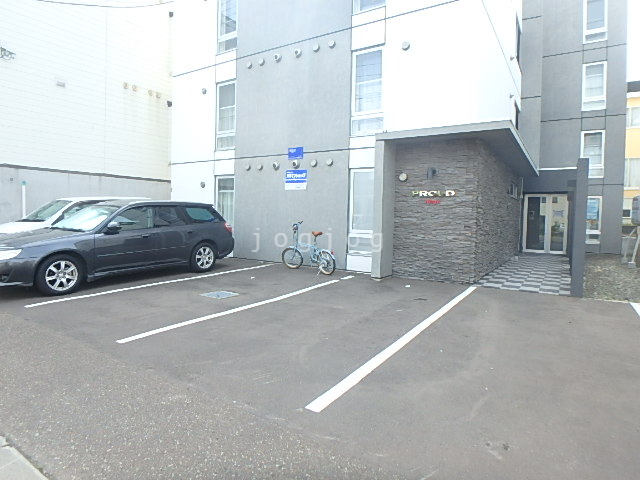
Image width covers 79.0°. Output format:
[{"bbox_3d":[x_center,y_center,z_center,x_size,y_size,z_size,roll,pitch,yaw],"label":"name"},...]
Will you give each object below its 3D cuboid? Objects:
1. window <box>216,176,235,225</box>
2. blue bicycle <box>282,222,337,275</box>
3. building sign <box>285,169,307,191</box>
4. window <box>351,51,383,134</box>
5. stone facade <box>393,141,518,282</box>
[{"bbox_3d":[-2.694,-0.849,11.266,0.750,1.938,0.120,3,4,32],"label":"window"},{"bbox_3d":[-0.224,0.169,8.594,0.500,1.090,1.500,-2,4,-41],"label":"blue bicycle"},{"bbox_3d":[-0.582,-1.505,9.803,0.653,0.489,0.040,3,4,32],"label":"building sign"},{"bbox_3d":[1.095,-3.309,8.748,0.791,1.930,0.120,3,4,32],"label":"window"},{"bbox_3d":[4.135,-0.708,10.625,1.593,2.730,7.100,3,4,32],"label":"stone facade"}]

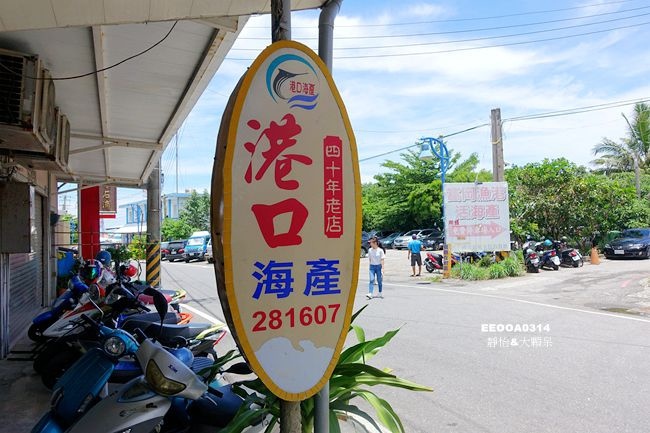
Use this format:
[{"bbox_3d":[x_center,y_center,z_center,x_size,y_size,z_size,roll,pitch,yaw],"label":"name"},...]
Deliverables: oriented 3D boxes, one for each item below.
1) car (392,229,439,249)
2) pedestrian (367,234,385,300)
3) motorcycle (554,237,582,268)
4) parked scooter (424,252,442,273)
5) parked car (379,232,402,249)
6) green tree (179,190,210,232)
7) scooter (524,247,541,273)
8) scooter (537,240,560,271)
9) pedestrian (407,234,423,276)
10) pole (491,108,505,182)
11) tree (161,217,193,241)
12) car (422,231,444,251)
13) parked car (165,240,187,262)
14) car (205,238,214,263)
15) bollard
[{"bbox_3d":[8.487,2.087,38.827,4.500,1.680,1.820,1,-2,-37],"label":"car"},{"bbox_3d":[1.308,1.337,11.433,0.480,1.610,0.400,-3,-3,25],"label":"pedestrian"},{"bbox_3d":[10.826,1.662,19.297,0.700,1.120,1.800,-1,-2,-2],"label":"motorcycle"},{"bbox_3d":[4.837,1.758,17.622,1.800,1.100,0.680,-3,-3,25],"label":"parked scooter"},{"bbox_3d":[7.389,2.248,40.825,4.300,1.520,1.730,1,-2,-37],"label":"parked car"},{"bbox_3d":[-13.330,0.620,45.137,3.900,6.600,3.900,-1,-2,-16],"label":"green tree"},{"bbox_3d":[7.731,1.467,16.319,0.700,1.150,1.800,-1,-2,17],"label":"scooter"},{"bbox_3d":[8.761,1.473,16.999,0.700,1.150,1.800,-1,-2,10],"label":"scooter"},{"bbox_3d":[3.480,1.491,16.984,0.600,1.650,0.380,-2,-2,12],"label":"pedestrian"},{"bbox_3d":[6.719,-0.981,16.733,0.400,6.400,0.400,-2,-3,22],"label":"pole"},{"bbox_3d":[-12.724,1.595,36.352,2.900,3.200,2.900,-1,-2,16],"label":"tree"},{"bbox_3d":[10.337,1.998,36.927,4.500,1.680,1.820,0,-2,-36],"label":"car"},{"bbox_3d":[-10.162,2.548,32.682,1.760,1.550,4.400,-2,-2,11],"label":"parked car"},{"bbox_3d":[-5.912,2.056,28.225,1.740,1.550,4.400,-1,-2,17],"label":"car"},{"bbox_3d":[12.505,1.835,20.052,0.390,0.750,0.390,-3,-3,32],"label":"bollard"}]

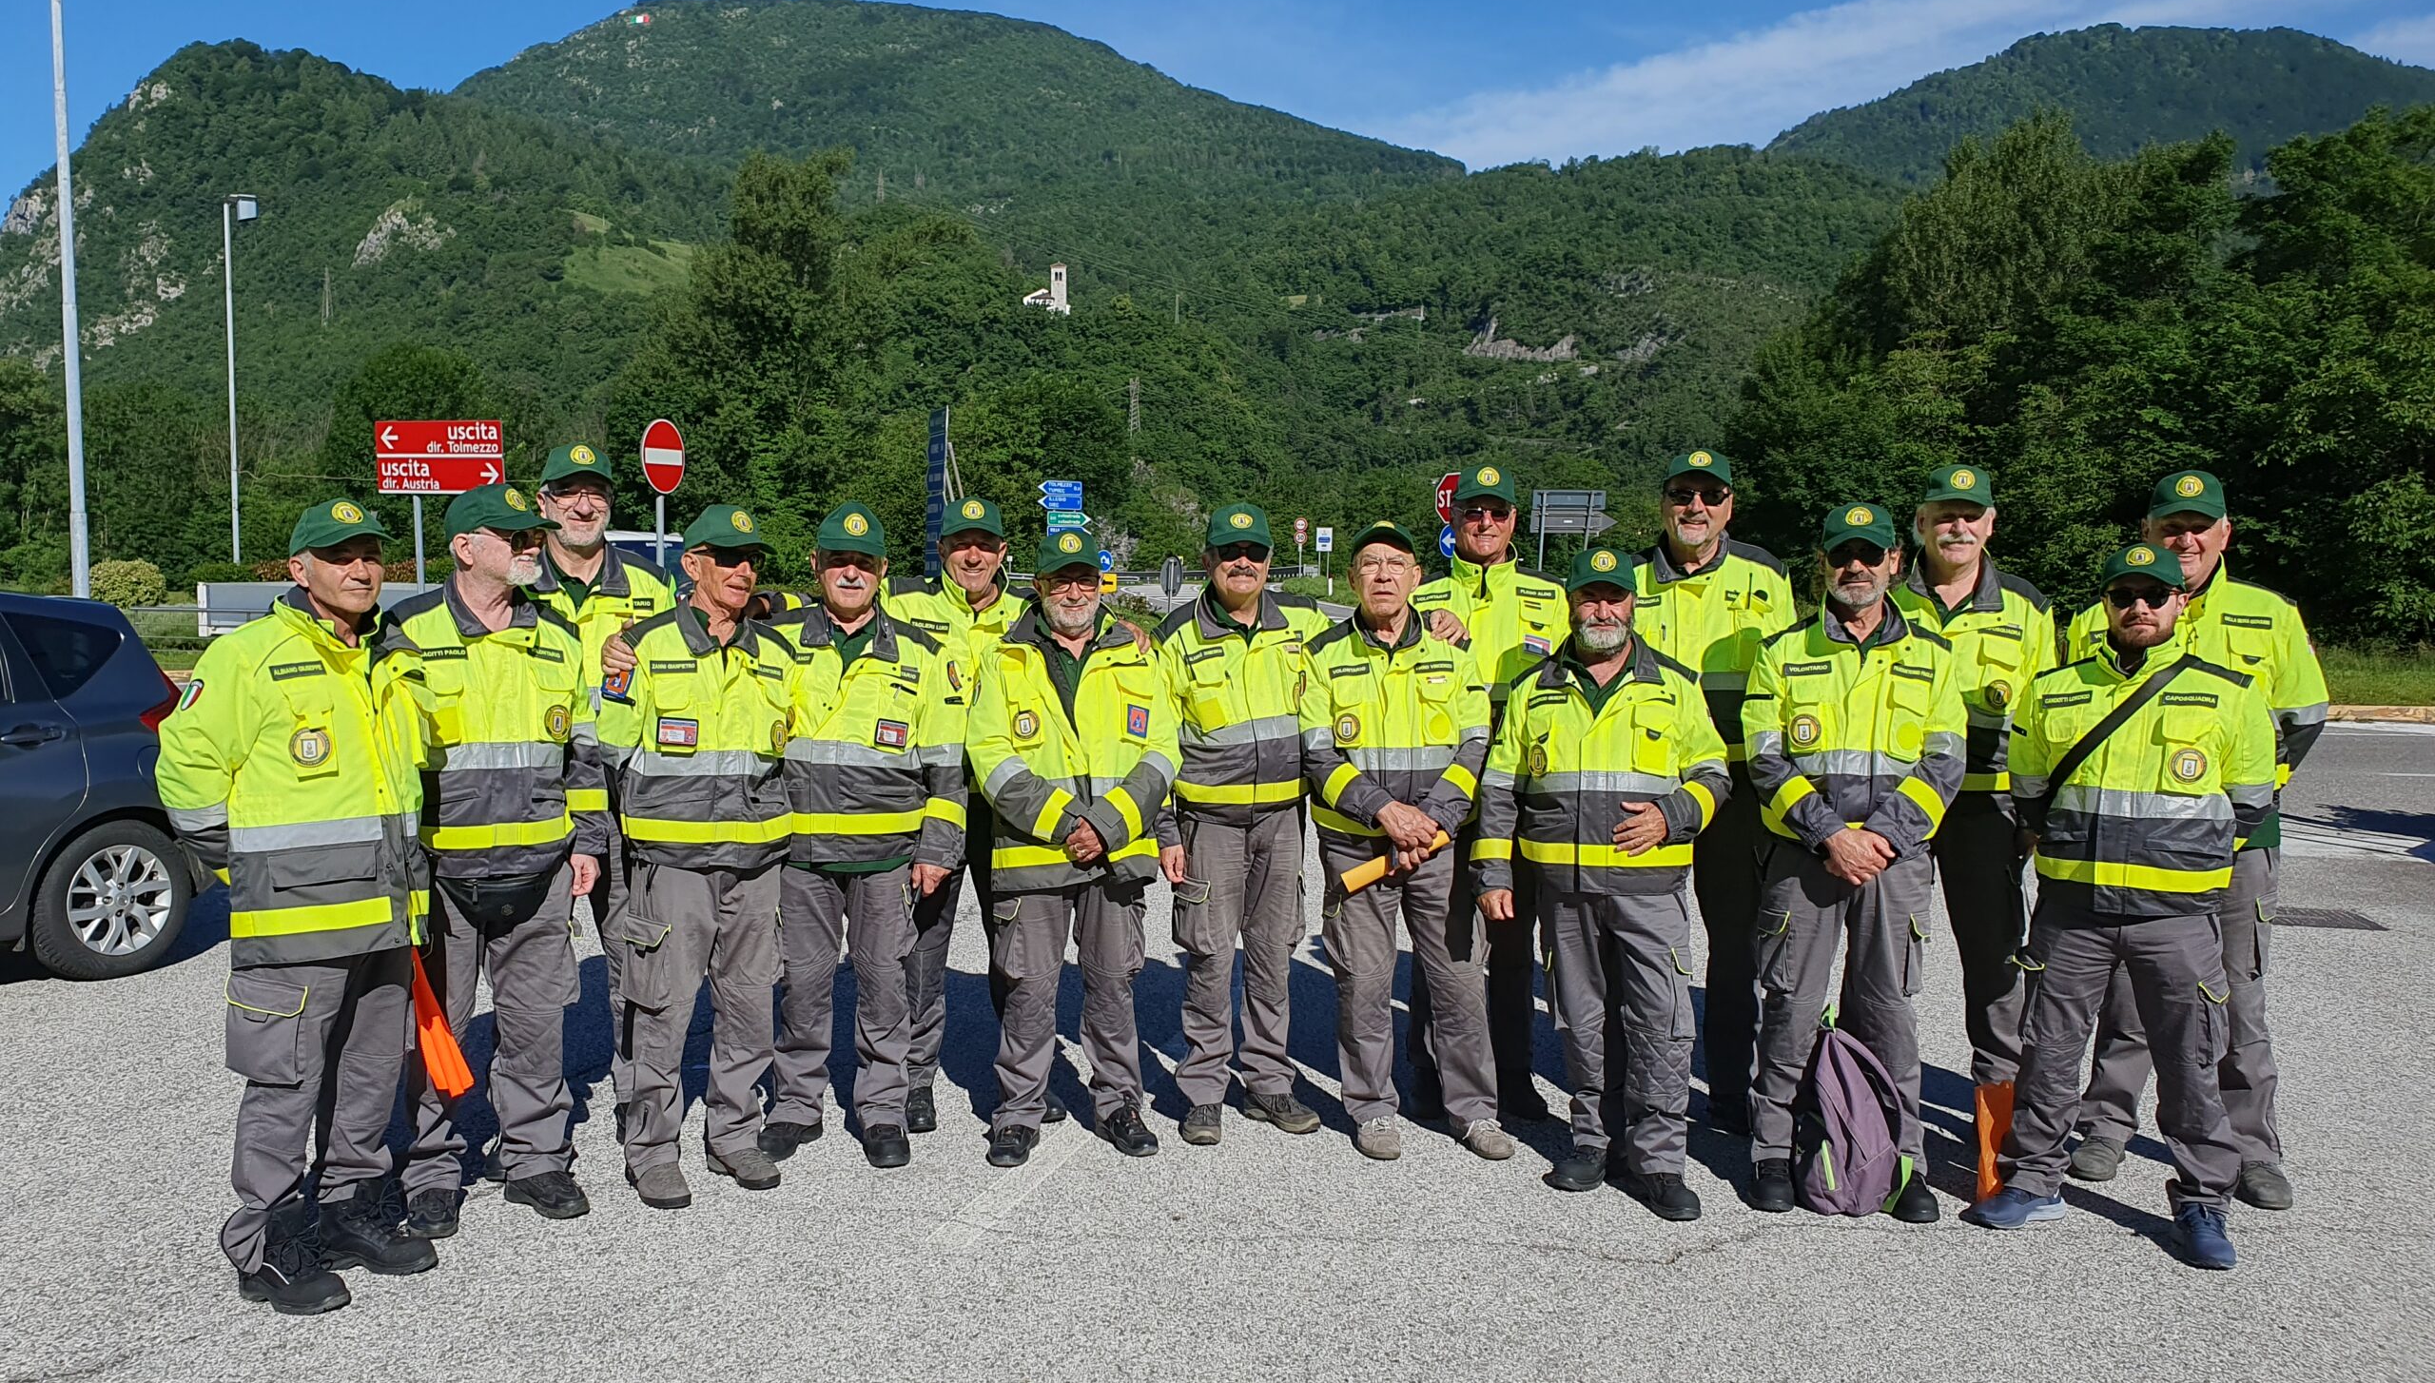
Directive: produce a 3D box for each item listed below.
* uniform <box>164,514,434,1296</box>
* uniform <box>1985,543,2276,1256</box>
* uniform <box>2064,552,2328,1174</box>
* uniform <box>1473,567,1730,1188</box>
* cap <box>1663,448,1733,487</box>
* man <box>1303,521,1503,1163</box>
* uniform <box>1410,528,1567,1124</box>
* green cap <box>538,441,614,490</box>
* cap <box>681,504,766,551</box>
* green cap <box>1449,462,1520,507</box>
[{"bbox_3d":[-2.051,0.446,4.076,0.420,1.736,0.530,2,4,27],"label":"uniform"},{"bbox_3d":[2.155,0.484,4.330,0.620,1.560,0.380,1,4,23],"label":"uniform"},{"bbox_3d":[2.523,0.443,4.719,0.640,1.603,0.360,2,4,28],"label":"uniform"},{"bbox_3d":[0.969,0.528,4.602,0.600,1.452,0.390,2,5,20],"label":"uniform"},{"bbox_3d":[1.366,-0.636,5.200,0.185,0.125,0.265,1,3,11],"label":"cap"},{"bbox_3d":[0.516,0.394,5.040,0.540,1.721,0.370,0,4,2],"label":"man"},{"bbox_3d":[0.782,0.396,5.277,0.500,1.660,0.350,1,4,8],"label":"uniform"},{"bbox_3d":[-1.726,-0.608,4.930,0.190,0.130,0.260,-2,4,-27],"label":"green cap"},{"bbox_3d":[-1.255,-0.414,4.660,0.265,0.130,0.185,3,4,42],"label":"cap"},{"bbox_3d":[0.758,-0.588,5.184,0.180,0.130,0.260,1,4,3],"label":"green cap"}]

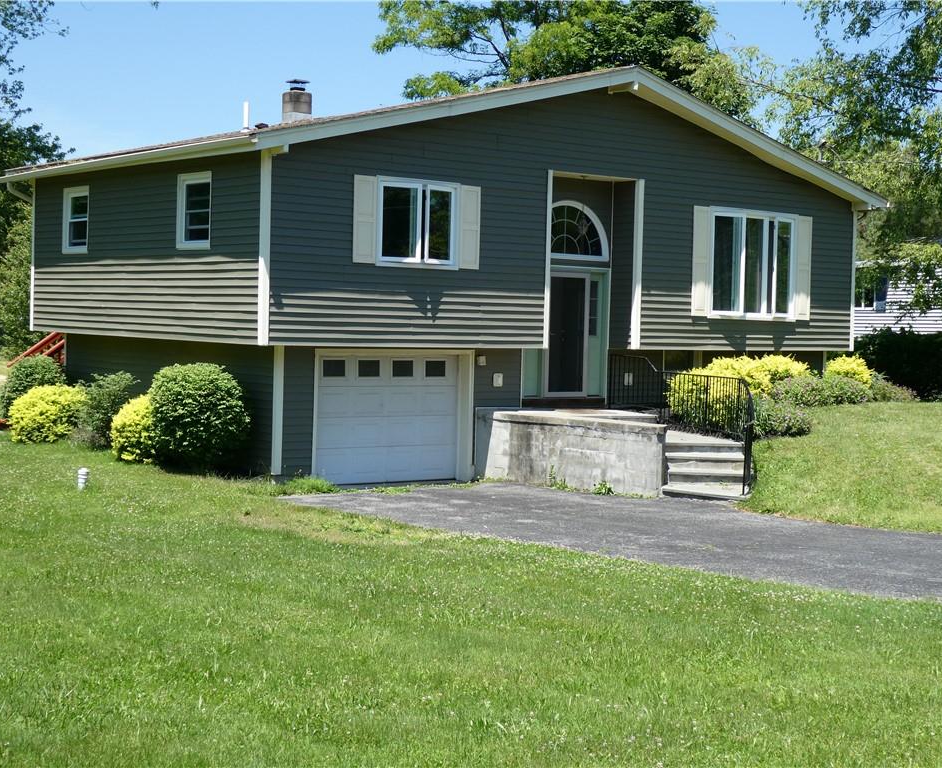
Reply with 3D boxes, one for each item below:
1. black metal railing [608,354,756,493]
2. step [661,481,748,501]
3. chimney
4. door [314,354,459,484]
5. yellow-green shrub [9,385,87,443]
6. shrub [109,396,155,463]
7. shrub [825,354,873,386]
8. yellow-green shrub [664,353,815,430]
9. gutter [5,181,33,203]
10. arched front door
[{"bbox_3d":[3.232,0.504,22.364,0.700,1.675,5.573,1,3,-13],"label":"black metal railing"},{"bbox_3d":[3.187,1.454,20.100,1.150,0.140,0.600,3,3,23],"label":"step"},{"bbox_3d":[-3.145,-5.118,26.700,0.430,0.790,0.430,-1,3,-38],"label":"chimney"},{"bbox_3d":[-1.281,0.535,22.529,2.766,1.941,0.100,-1,3,-38],"label":"door"},{"bbox_3d":[-7.210,0.505,25.300,1.200,1.000,1.300,-1,3,-38],"label":"yellow-green shrub"},{"bbox_3d":[-5.005,0.674,22.400,1.000,1.030,1.000,-1,3,-38],"label":"shrub"},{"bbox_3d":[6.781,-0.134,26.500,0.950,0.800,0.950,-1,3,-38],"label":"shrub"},{"bbox_3d":[4.336,0.105,23.800,2.700,1.150,1.500,-1,3,-38],"label":"yellow-green shrub"},{"bbox_3d":[-8.059,-3.436,26.400,0.500,0.400,0.100,-1,3,-38],"label":"gutter"},{"bbox_3d":[1.571,-1.388,24.336,1.902,3.223,0.150,-1,3,-38],"label":"arched front door"}]

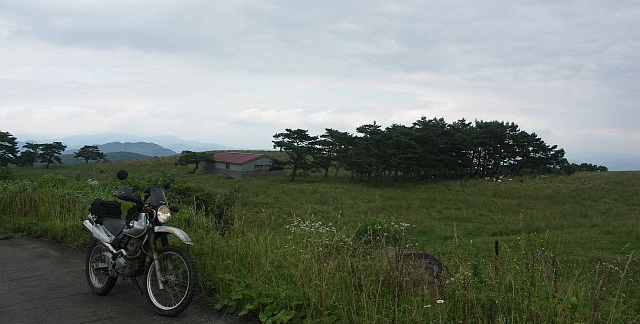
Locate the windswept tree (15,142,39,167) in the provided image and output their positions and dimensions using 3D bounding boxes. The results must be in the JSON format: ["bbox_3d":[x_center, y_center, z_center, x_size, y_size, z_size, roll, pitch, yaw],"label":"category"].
[{"bbox_3d":[-70.866,-1.811,125.000,6.040,5.790,5.500,1,1,0],"label":"windswept tree"}]

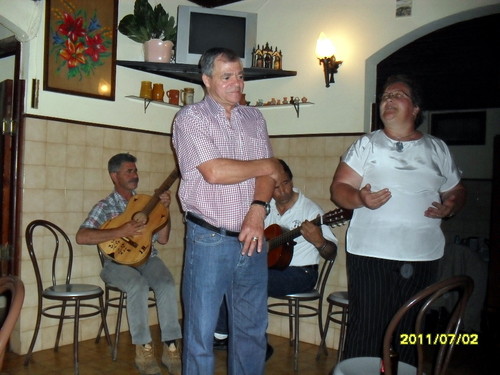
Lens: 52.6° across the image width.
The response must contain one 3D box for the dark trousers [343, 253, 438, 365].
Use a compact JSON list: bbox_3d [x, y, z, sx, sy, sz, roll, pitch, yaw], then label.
[{"bbox_3d":[0.616,0.686,2.242,0.420,0.900,0.320,2,1,12],"label":"dark trousers"}]

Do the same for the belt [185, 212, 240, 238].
[{"bbox_3d":[-0.104,0.154,2.200,0.370,0.110,0.280,2,-1,-30],"label":"belt"}]

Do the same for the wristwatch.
[{"bbox_3d":[0.043,0.086,2.080,0.075,0.055,0.058,2,-1,24],"label":"wristwatch"}]

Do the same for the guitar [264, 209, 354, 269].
[{"bbox_3d":[0.280,0.324,3.234,0.110,0.370,0.990,9,-29,-36],"label":"guitar"}]

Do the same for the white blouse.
[{"bbox_3d":[0.681,0.028,2.300,0.510,0.565,0.310,2,0,17],"label":"white blouse"}]

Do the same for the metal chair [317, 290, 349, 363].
[{"bbox_3d":[0.717,0.726,3.262,0.450,0.870,0.410,2,1,-32],"label":"metal chair"}]

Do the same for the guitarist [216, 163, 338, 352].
[{"bbox_3d":[0.136,0.474,3.343,0.687,1.323,0.707,3,1,45],"label":"guitarist"}]

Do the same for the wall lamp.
[{"bbox_3d":[0.555,-0.875,3.476,0.135,0.350,0.200,2,-1,40],"label":"wall lamp"}]

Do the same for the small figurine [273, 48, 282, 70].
[{"bbox_3d":[0.209,-0.973,3.838,0.076,0.172,0.056,2,1,9],"label":"small figurine"}]

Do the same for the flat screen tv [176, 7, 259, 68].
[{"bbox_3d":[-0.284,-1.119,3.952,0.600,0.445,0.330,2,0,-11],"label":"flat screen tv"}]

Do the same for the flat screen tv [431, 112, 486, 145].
[{"bbox_3d":[3.057,-0.867,7.400,0.780,0.490,0.100,2,-1,36],"label":"flat screen tv"}]

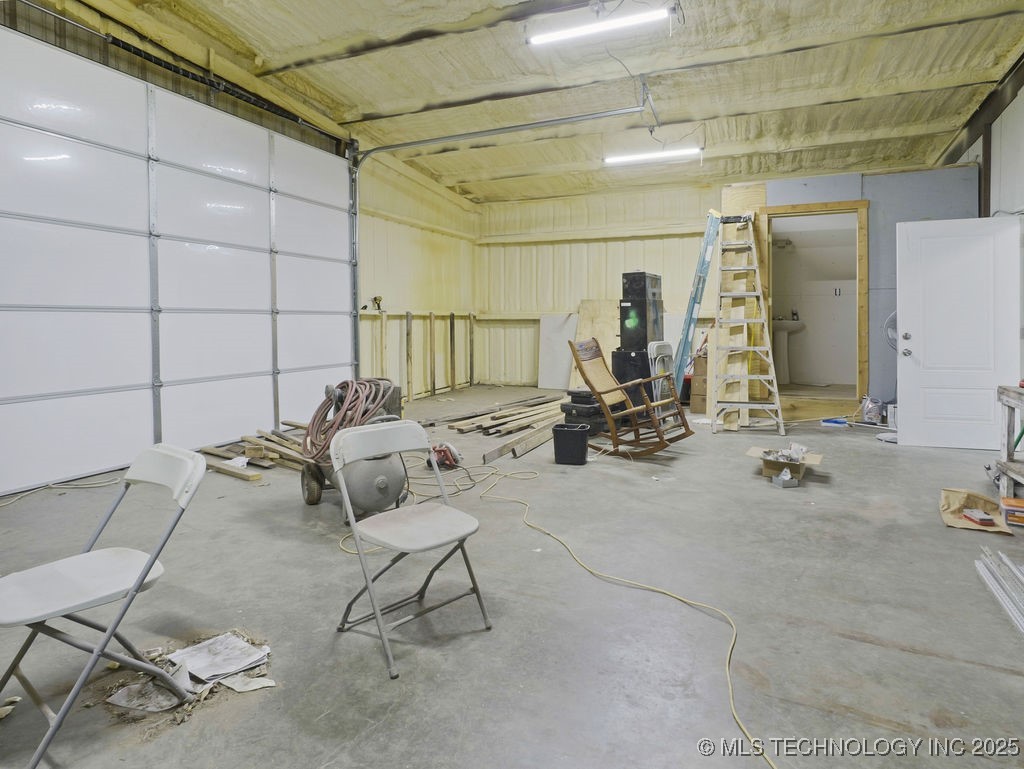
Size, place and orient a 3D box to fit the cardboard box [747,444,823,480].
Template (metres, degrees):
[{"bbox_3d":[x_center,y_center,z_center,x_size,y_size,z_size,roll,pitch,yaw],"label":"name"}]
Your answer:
[{"bbox_3d":[2.097,0.604,4.100,0.500,0.140,0.300,4,7,33],"label":"cardboard box"}]

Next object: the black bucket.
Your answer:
[{"bbox_3d":[0.485,0.485,4.345,0.290,0.300,0.205,1,6,9],"label":"black bucket"}]

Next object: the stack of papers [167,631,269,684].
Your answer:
[{"bbox_3d":[-0.993,0.919,1.800,0.235,0.040,0.195,4,7,38],"label":"stack of papers"}]

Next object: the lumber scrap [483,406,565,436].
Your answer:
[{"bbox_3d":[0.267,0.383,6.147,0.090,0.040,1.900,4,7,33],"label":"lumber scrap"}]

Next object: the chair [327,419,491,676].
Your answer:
[{"bbox_3d":[-0.362,0.554,2.030,0.460,0.770,0.440,5,8,45],"label":"chair"}]

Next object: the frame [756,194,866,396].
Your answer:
[{"bbox_3d":[3.435,-0.945,6.145,1.090,2.190,0.130,2,6,23],"label":"frame"}]

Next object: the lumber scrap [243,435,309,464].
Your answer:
[{"bbox_3d":[-2.030,0.543,4.580,1.300,0.045,0.090,5,7,40],"label":"lumber scrap"}]

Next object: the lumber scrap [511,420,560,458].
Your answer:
[{"bbox_3d":[0.300,0.505,5.050,0.045,0.090,1.350,3,6,25],"label":"lumber scrap"}]

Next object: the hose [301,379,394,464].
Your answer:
[{"bbox_3d":[-1.105,0.240,3.600,0.560,0.510,0.420,-2,6,-17],"label":"hose"}]

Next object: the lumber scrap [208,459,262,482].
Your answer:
[{"bbox_3d":[-2.132,0.641,4.023,0.680,0.040,0.090,3,6,32],"label":"lumber scrap"}]

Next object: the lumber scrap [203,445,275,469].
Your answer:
[{"bbox_3d":[-2.255,0.594,4.420,0.860,0.035,0.120,3,6,31],"label":"lumber scrap"}]

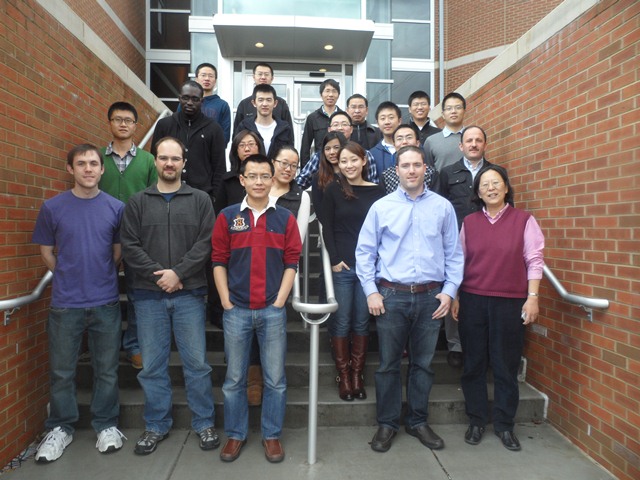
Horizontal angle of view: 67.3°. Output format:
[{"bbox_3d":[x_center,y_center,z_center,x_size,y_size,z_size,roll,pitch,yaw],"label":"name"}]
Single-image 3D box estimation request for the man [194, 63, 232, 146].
[{"bbox_3d":[-1.105,-0.778,4.641,0.530,1.827,0.330,0,1,-9],"label":"man"}]

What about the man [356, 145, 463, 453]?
[{"bbox_3d":[0.558,0.344,2.993,0.620,1.834,0.350,0,1,3],"label":"man"}]

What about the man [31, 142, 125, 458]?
[{"bbox_3d":[-1.414,0.348,2.857,0.530,1.808,0.330,0,1,-15],"label":"man"}]

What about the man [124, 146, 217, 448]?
[{"bbox_3d":[-0.906,0.319,2.921,0.570,1.870,0.370,0,1,-11],"label":"man"}]

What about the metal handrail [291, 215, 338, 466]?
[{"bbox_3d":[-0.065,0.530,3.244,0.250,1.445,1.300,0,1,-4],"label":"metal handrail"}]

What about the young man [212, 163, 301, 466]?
[{"bbox_3d":[-0.371,0.381,2.849,0.540,1.755,0.330,0,1,-6],"label":"young man"}]

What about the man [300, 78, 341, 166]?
[{"bbox_3d":[0.093,-0.690,4.605,0.520,1.666,0.330,0,1,-1],"label":"man"}]

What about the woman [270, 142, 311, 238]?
[{"bbox_3d":[-0.256,0.232,3.165,0.450,1.680,0.320,0,1,3],"label":"woman"}]

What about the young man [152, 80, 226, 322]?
[{"bbox_3d":[-1.006,-0.257,3.705,0.580,1.906,0.360,0,1,-10],"label":"young man"}]

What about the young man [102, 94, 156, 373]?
[{"bbox_3d":[-1.375,-0.039,3.383,0.490,1.839,0.340,0,1,-13],"label":"young man"}]

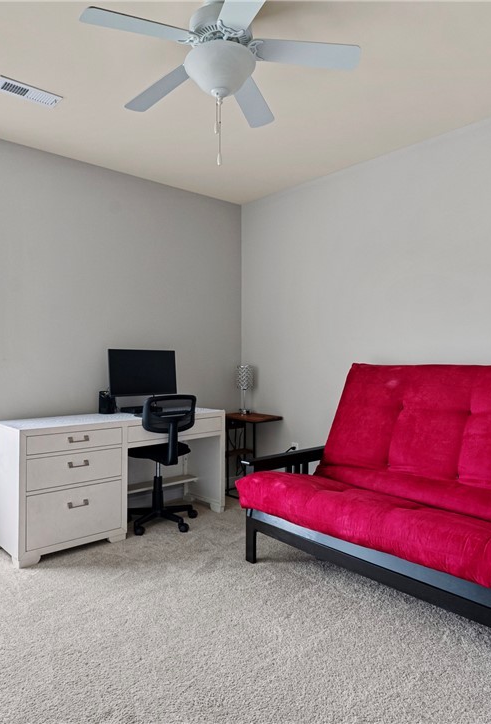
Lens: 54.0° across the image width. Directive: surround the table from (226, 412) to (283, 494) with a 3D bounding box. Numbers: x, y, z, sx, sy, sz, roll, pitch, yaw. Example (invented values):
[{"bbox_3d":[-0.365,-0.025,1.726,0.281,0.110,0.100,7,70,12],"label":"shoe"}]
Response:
[{"bbox_3d":[0.024,0.772,3.889,0.370,0.655,0.460,0,0,-42],"label":"table"}]

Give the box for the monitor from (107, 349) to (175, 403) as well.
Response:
[{"bbox_3d":[-0.733,0.085,3.496,0.545,0.335,0.070,0,-5,-42],"label":"monitor"}]

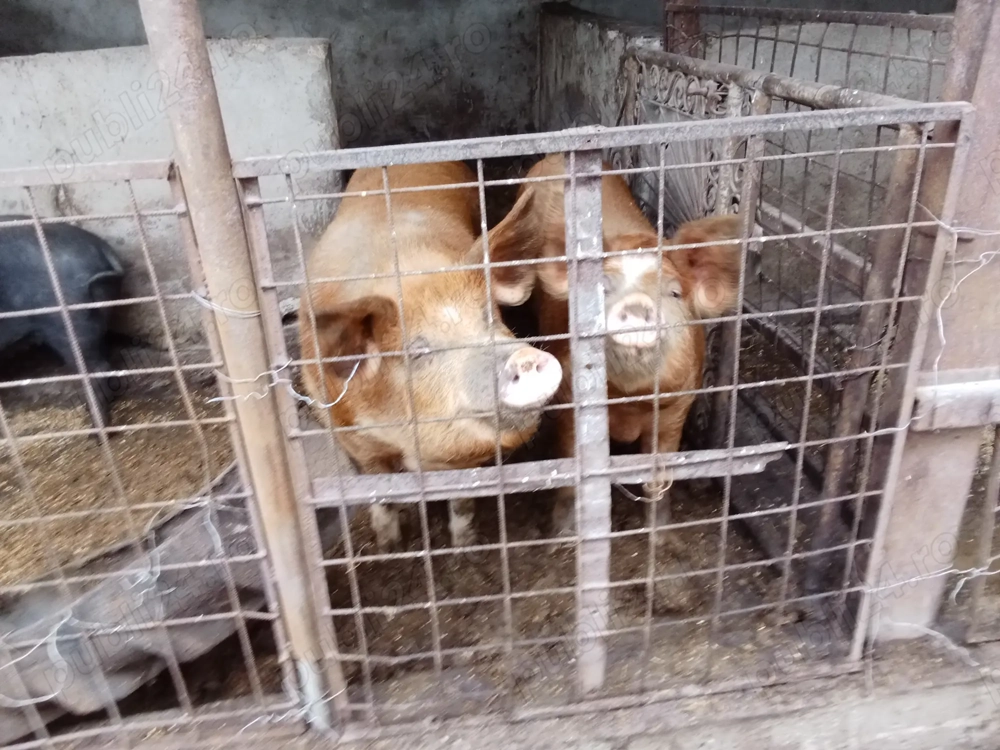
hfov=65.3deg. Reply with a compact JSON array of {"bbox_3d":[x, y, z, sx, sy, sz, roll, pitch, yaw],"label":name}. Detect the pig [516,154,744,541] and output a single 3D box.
[{"bbox_3d":[0.215,-0.110,1.802,0.392,0.717,1.154,-4,26,-1],"label":"pig"}]

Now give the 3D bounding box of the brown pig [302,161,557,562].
[{"bbox_3d":[-0.159,-0.055,1.748,0.437,0.706,1.266,-4,26,0],"label":"brown pig"}]

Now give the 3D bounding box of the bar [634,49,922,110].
[{"bbox_3d":[0.484,-0.651,1.673,0.047,0.047,1.345,-6,26,-5],"label":"bar"}]

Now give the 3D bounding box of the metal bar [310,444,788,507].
[{"bbox_3d":[0.096,0.168,1.322,0.807,0.049,0.018,-4,25,-7],"label":"metal bar"}]

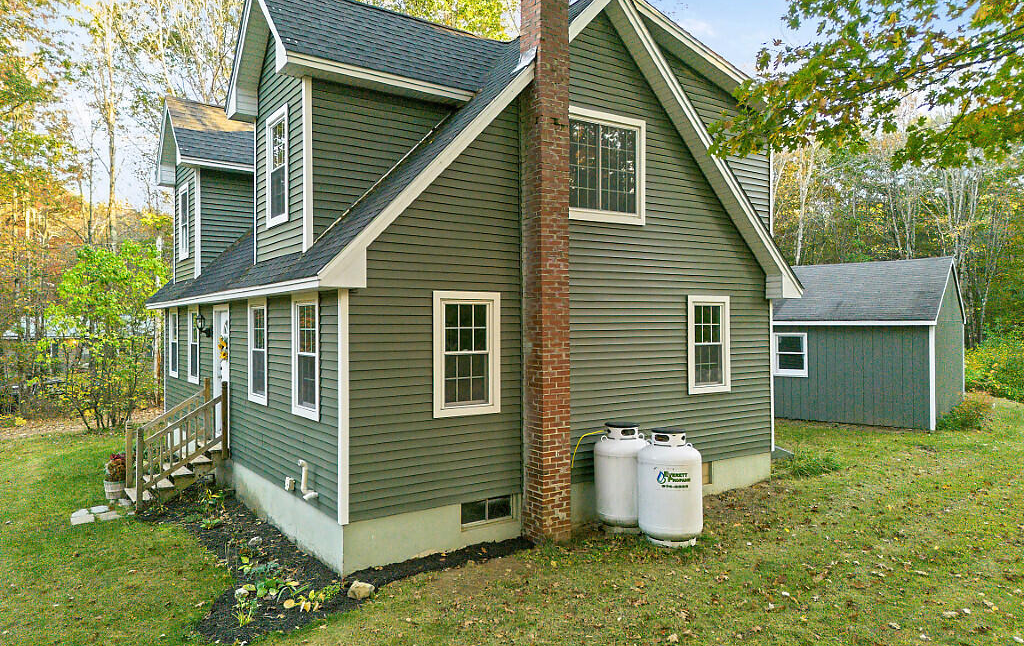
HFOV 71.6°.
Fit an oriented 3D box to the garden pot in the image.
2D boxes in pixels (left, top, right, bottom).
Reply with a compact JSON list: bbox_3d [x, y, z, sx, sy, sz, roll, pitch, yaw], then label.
[{"bbox_3d":[-6.400,2.670,11.500,0.400,0.290,0.400,0,0,-35],"label":"garden pot"}]

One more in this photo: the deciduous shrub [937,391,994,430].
[{"bbox_3d":[10.380,1.970,16.300,1.050,0.780,1.150,0,0,-35],"label":"deciduous shrub"}]

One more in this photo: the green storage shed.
[{"bbox_3d":[8.620,0.400,18.450,4.900,3.980,3.700,0,0,41],"label":"green storage shed"}]

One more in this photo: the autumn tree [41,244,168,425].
[{"bbox_3d":[-11.450,0.330,20.000,3.200,5.200,3.300,0,0,-35],"label":"autumn tree"}]

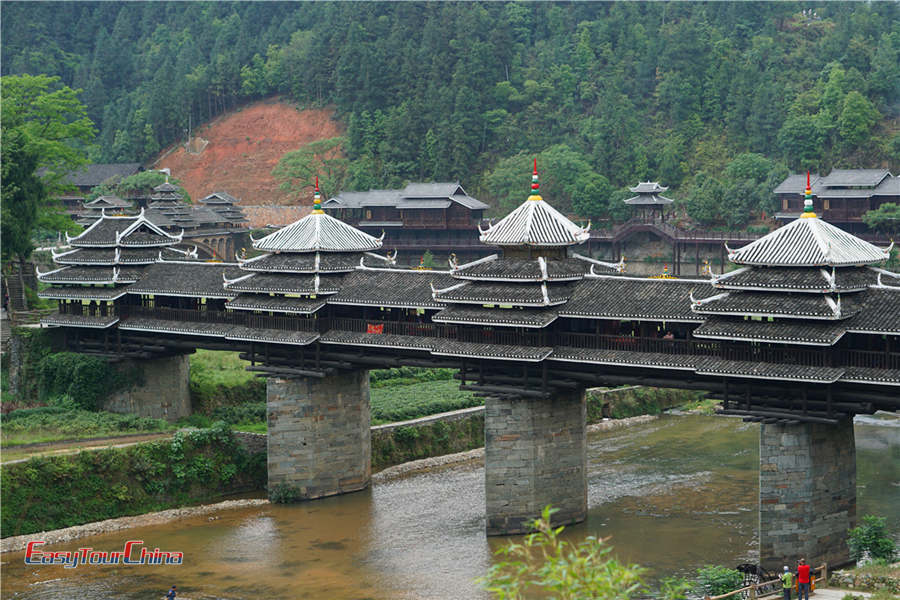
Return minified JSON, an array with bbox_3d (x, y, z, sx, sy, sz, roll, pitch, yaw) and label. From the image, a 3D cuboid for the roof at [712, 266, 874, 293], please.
[{"bbox_3d":[17.718,-1.141,92.440,6.900,1.100,6.900,3,6,42],"label":"roof"}]

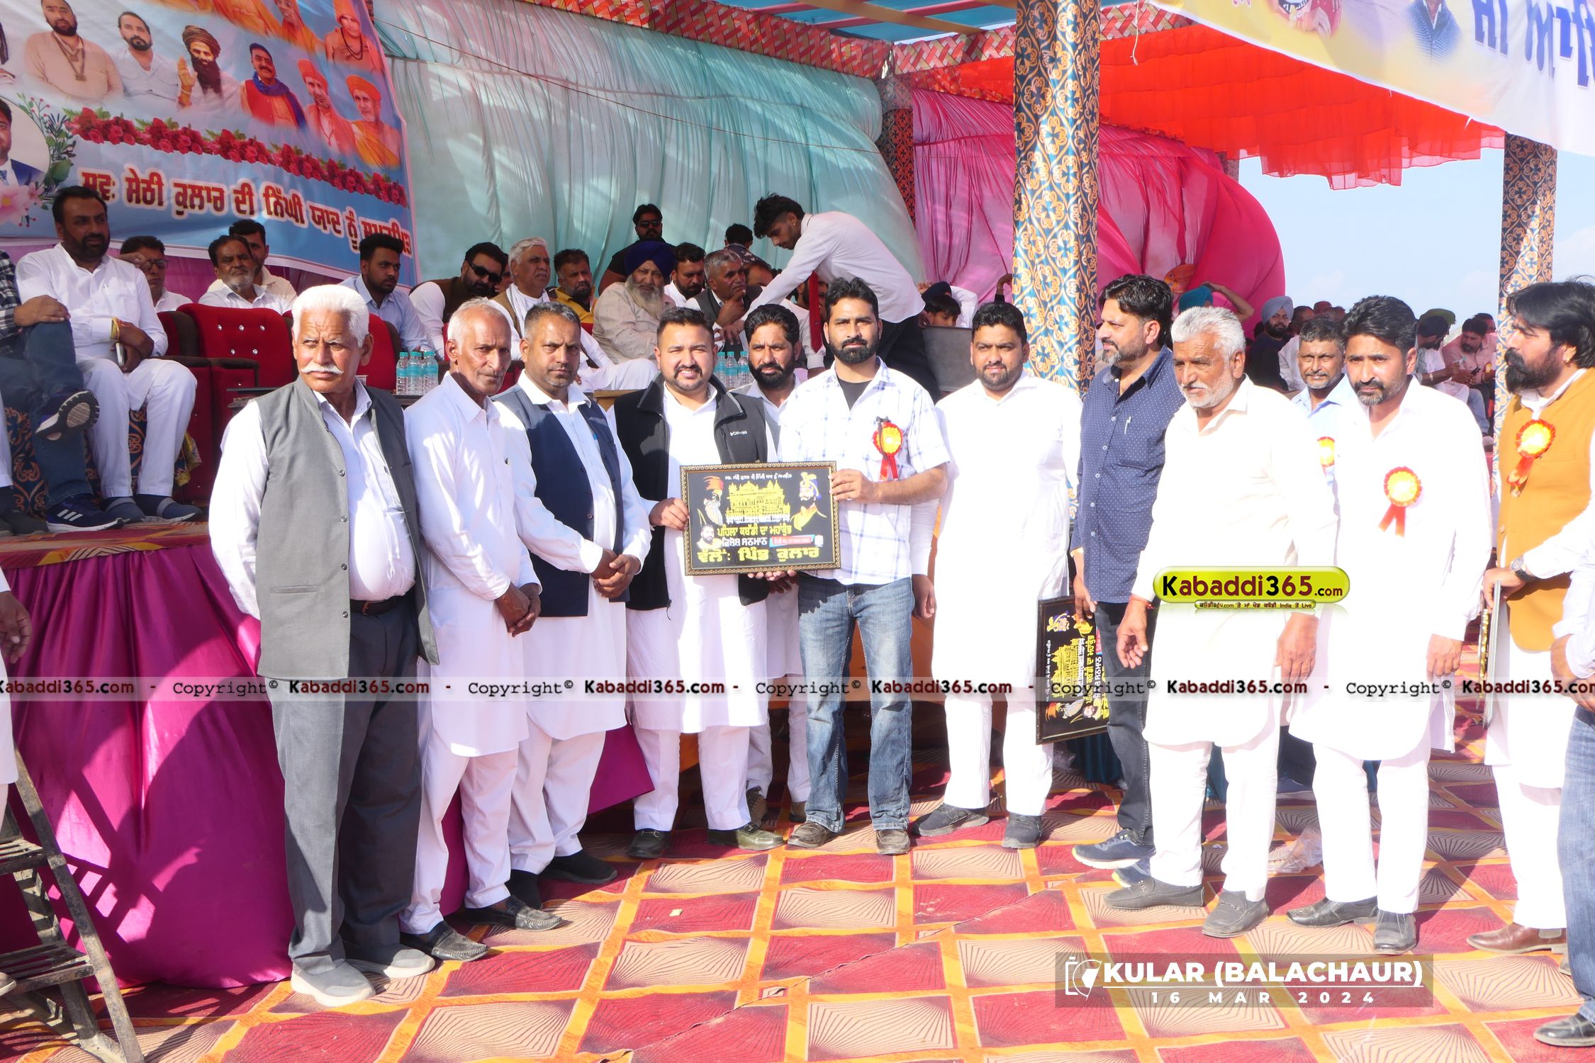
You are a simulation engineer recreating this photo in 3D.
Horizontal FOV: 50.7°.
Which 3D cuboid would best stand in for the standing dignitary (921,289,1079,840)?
[{"bbox_3d":[0.653,0.136,5.466,0.540,1.730,0.380,2,7,22],"label":"standing dignitary"}]

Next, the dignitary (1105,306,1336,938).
[{"bbox_3d":[1.180,0.228,4.712,0.600,1.720,0.430,5,7,43],"label":"dignitary"}]

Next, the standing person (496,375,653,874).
[{"bbox_3d":[-0.674,0.284,4.989,0.500,1.440,0.380,-6,9,-43],"label":"standing person"}]

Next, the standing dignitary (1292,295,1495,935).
[{"bbox_3d":[1.600,0.237,4.562,0.560,1.730,0.400,4,6,33],"label":"standing dignitary"}]

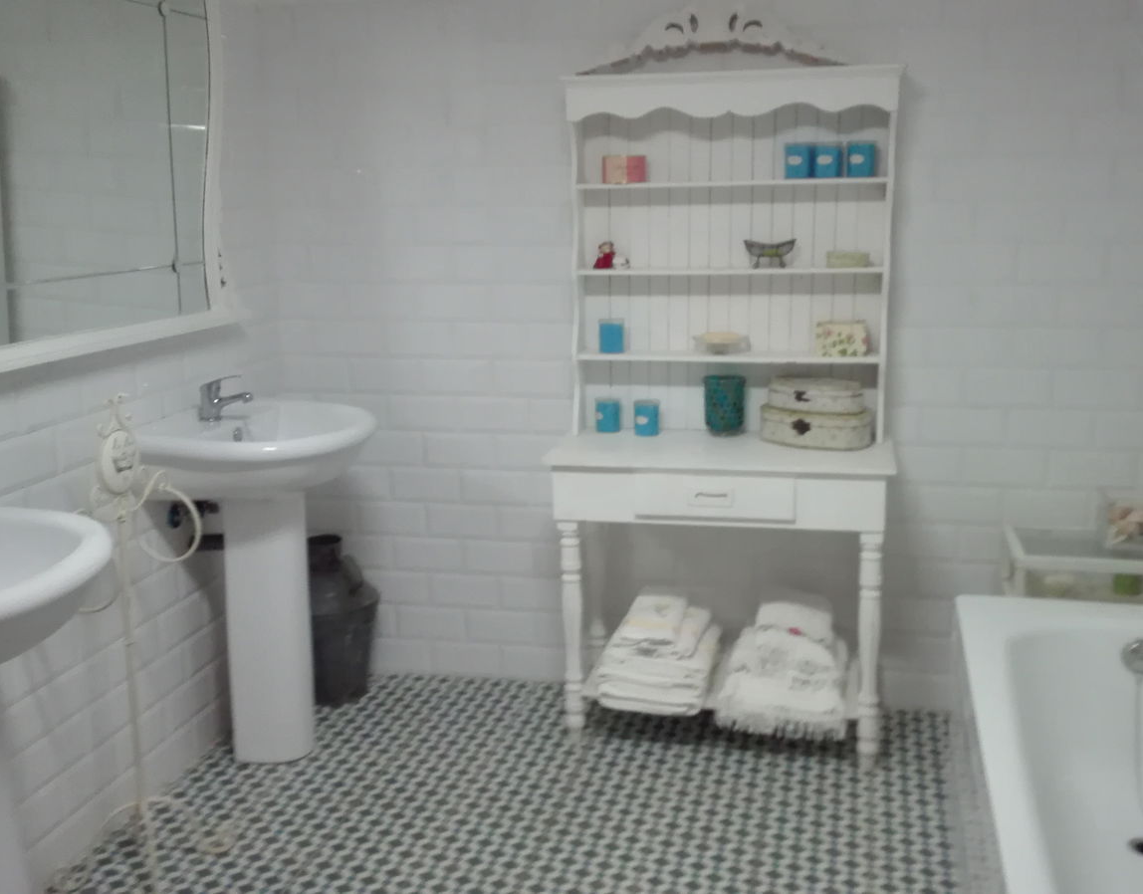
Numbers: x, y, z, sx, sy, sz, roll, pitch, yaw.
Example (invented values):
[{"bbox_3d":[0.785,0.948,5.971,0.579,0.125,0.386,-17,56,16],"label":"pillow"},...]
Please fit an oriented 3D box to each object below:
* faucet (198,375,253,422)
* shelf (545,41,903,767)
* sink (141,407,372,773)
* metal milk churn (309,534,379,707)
[{"bbox_3d":[-0.786,-0.116,2.629,0.140,0.115,0.052,2,12,14],"label":"faucet"},{"bbox_3d":[0.369,-0.073,2.808,0.810,1.640,0.370,1,12,11],"label":"shelf"},{"bbox_3d":[-0.661,0.359,2.727,0.510,0.865,0.620,2,12,14],"label":"sink"},{"bbox_3d":[-0.679,0.480,3.172,0.270,0.455,0.270,2,12,14],"label":"metal milk churn"}]

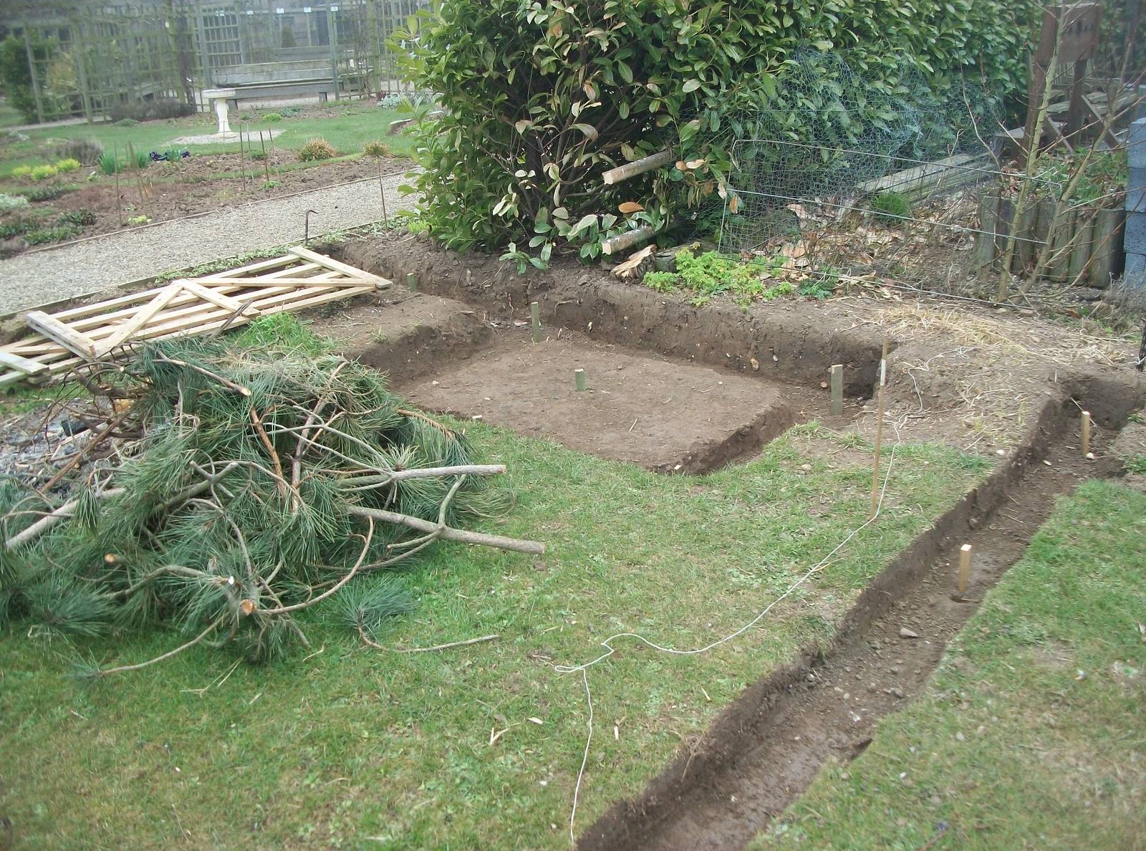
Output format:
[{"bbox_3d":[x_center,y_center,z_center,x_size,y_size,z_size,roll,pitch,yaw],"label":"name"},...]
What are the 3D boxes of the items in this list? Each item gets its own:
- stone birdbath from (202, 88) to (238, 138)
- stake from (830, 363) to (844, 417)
[{"bbox_3d":[-5.522,-4.920,16.681,0.539,0.698,0.539,-2,21,0],"label":"stone birdbath"},{"bbox_3d":[1.221,-0.162,4.891,0.050,0.240,0.025,-8,21,-10],"label":"stake"}]

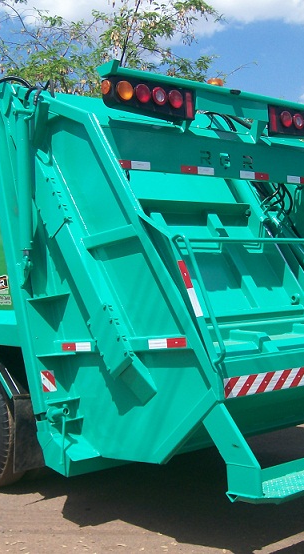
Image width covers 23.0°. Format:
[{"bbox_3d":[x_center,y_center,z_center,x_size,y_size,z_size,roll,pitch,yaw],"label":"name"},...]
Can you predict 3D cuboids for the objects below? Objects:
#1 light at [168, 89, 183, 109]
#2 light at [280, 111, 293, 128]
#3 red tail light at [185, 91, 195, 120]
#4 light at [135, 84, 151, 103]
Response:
[{"bbox_3d":[0.151,-1.104,4.644,0.115,0.115,0.035,-2,-4,-40],"label":"light"},{"bbox_3d":[0.963,-1.125,5.332,0.115,0.115,0.035,-2,-4,-40],"label":"light"},{"bbox_3d":[0.240,-1.088,4.738,0.046,0.162,0.018,-2,-4,-40],"label":"red tail light"},{"bbox_3d":[-0.051,-1.096,4.471,0.115,0.115,0.035,-2,-4,-40],"label":"light"}]

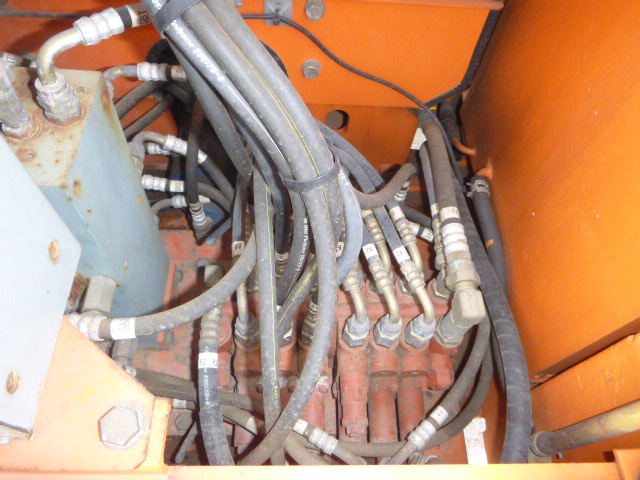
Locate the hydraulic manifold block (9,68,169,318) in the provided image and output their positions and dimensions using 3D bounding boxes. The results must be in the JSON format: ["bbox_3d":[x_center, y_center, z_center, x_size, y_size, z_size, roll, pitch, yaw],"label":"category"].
[{"bbox_3d":[-0.303,-0.004,0.631,0.101,0.409,0.166,0,56,-5],"label":"hydraulic manifold block"}]

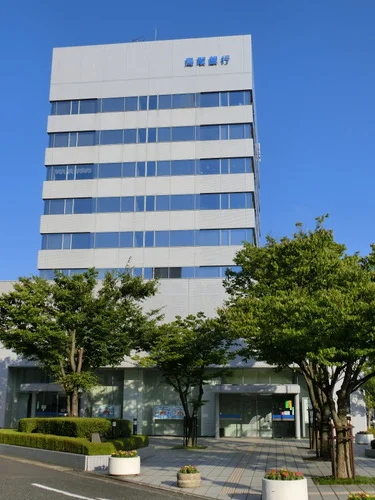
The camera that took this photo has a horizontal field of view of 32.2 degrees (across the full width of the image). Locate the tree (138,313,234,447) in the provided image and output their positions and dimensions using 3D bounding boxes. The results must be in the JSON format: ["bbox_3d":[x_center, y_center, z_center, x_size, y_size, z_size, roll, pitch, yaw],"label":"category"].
[{"bbox_3d":[0.019,6.069,30.774,4.400,6.150,4.400,-1,-14,7],"label":"tree"}]

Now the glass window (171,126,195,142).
[{"bbox_3d":[-0.392,-11.045,61.887,2.246,1.532,0.150,-1,-14,8],"label":"glass window"}]

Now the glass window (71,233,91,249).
[{"bbox_3d":[-9.929,-0.828,60.459,1.777,1.465,0.150,-1,-14,7],"label":"glass window"}]

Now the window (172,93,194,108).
[{"bbox_3d":[-0.364,-14.232,62.293,2.169,1.473,0.120,-1,-15,7],"label":"window"}]

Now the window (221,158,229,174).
[{"bbox_3d":[3.476,-7.777,60.254,0.724,1.545,0.120,-1,-15,7],"label":"window"}]

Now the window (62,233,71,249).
[{"bbox_3d":[-11.977,-0.780,64.478,0.718,1.657,0.100,-1,-15,8],"label":"window"}]

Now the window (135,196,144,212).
[{"bbox_3d":[-4.356,-4.207,60.239,0.831,1.424,0.120,-1,-15,7],"label":"window"}]

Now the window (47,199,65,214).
[{"bbox_3d":[-12.570,-4.136,62.520,1.659,1.553,0.120,-1,-15,7],"label":"window"}]

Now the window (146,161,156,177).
[{"bbox_3d":[-3.440,-7.728,62.285,0.838,1.522,0.120,-1,-14,7],"label":"window"}]

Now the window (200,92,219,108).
[{"bbox_3d":[2.079,-14.063,60.737,1.815,1.592,0.150,-1,-15,8],"label":"window"}]

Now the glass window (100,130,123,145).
[{"bbox_3d":[-7.367,-10.997,63.483,2.312,1.591,0.120,-1,-15,7],"label":"glass window"}]

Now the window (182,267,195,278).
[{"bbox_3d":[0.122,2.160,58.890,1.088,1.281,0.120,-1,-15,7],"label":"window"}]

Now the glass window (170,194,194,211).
[{"bbox_3d":[-0.483,-4.626,63.768,2.377,1.675,0.100,-1,-15,8],"label":"glass window"}]

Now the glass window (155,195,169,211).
[{"bbox_3d":[-2.237,-4.142,58.745,1.284,1.380,0.150,-1,-15,8],"label":"glass window"}]

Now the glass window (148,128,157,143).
[{"bbox_3d":[-3.400,-11.097,63.136,0.790,1.585,0.120,-1,-14,7],"label":"glass window"}]

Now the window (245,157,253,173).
[{"bbox_3d":[6.072,-8.276,63.993,0.565,1.688,0.100,-1,-15,8],"label":"window"}]

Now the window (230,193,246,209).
[{"bbox_3d":[4.920,-4.715,63.198,1.466,1.673,0.100,-1,-15,8],"label":"window"}]

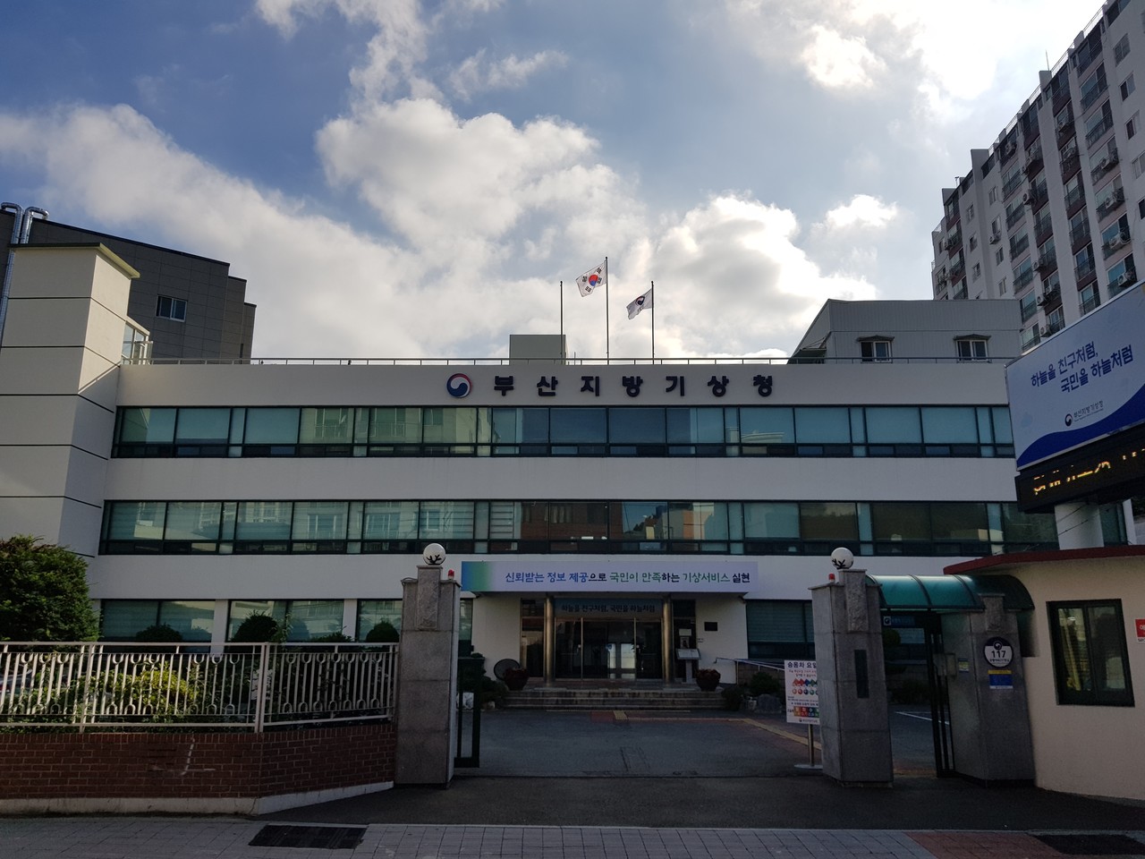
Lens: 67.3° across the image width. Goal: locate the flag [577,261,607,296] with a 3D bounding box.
[{"bbox_3d":[0.718,-5.562,31.762,1.106,1.362,0.350,0,-13,2],"label":"flag"}]

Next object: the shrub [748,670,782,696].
[{"bbox_3d":[4.989,6.645,22.239,0.860,0.780,0.860,0,-14,1],"label":"shrub"}]

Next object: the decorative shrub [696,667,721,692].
[{"bbox_3d":[4.030,7.408,25.576,0.795,0.691,0.795,0,-13,2],"label":"decorative shrub"}]

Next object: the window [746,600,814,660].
[{"bbox_3d":[7.469,6.408,27.502,3.763,1.881,0.200,0,-13,2],"label":"window"}]

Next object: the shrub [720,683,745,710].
[{"bbox_3d":[3.968,6.687,21.430,0.620,0.630,0.620,0,-14,1],"label":"shrub"}]

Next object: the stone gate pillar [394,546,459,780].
[{"bbox_3d":[-1.702,2.760,10.335,0.630,2.740,0.630,0,-14,1],"label":"stone gate pillar"}]

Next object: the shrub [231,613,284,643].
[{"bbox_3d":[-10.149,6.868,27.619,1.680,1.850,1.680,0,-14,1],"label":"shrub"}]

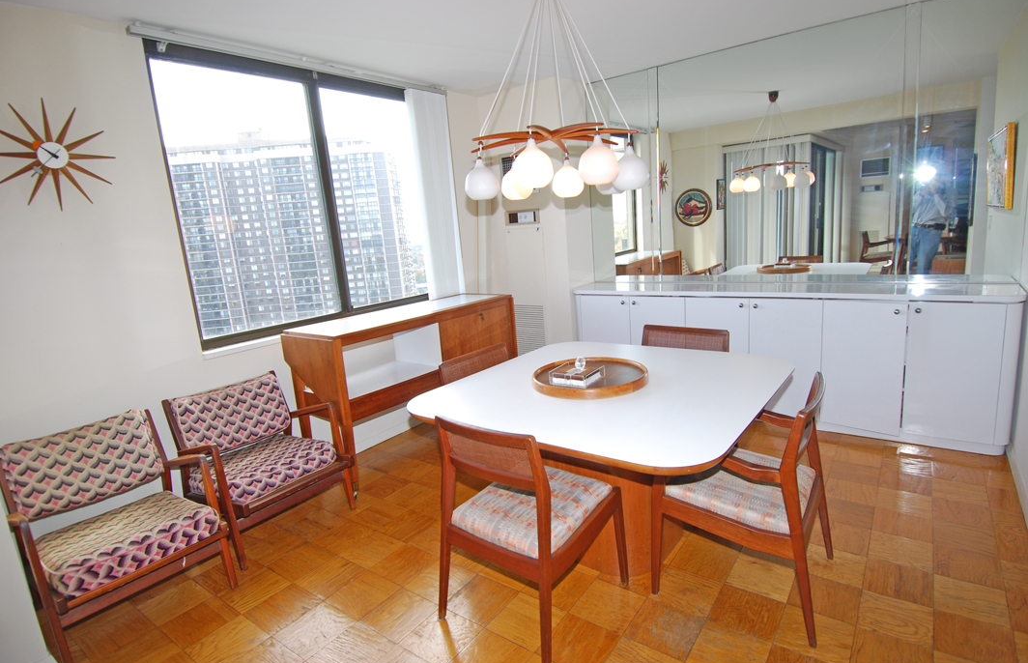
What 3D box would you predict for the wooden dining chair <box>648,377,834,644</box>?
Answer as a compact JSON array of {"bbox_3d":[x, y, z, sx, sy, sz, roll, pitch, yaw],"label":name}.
[{"bbox_3d":[0.910,0.596,2.014,0.579,0.808,0.559,3,14,36],"label":"wooden dining chair"}]

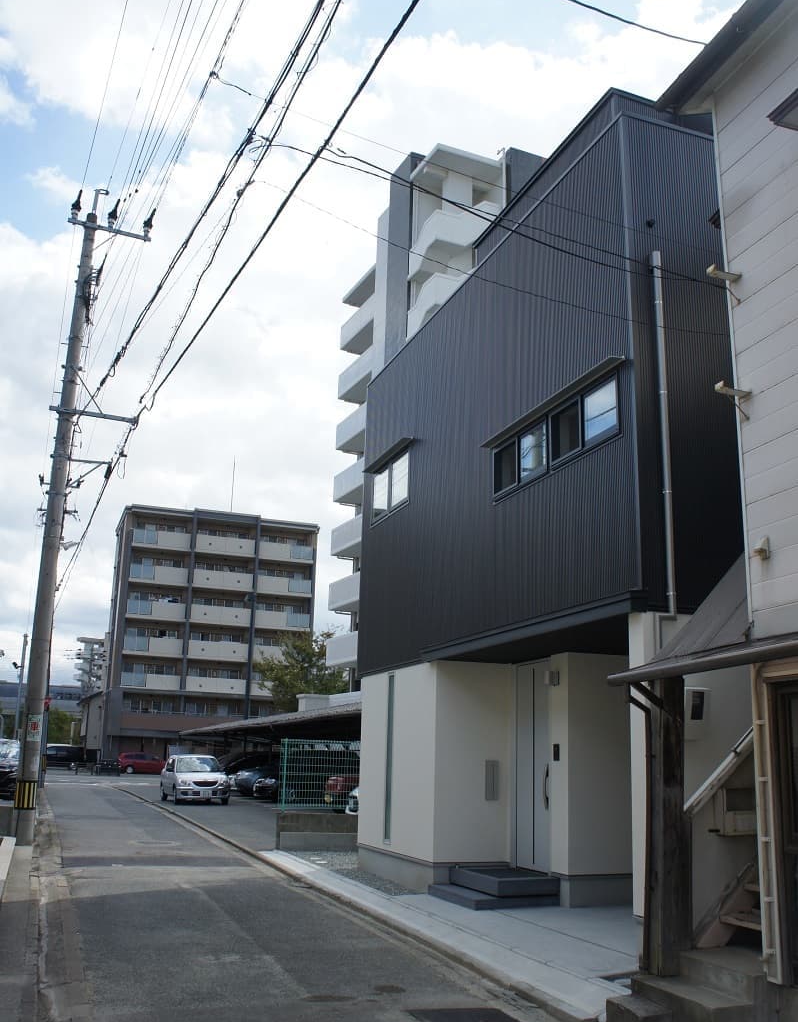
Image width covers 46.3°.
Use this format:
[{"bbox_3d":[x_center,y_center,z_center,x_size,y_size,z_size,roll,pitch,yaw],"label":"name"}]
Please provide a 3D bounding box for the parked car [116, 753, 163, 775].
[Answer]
[{"bbox_3d":[-17.521,17.510,64.706,3.950,1.520,1.690,7,-16,-18],"label":"parked car"}]

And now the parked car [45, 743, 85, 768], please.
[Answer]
[{"bbox_3d":[-24.352,17.330,65.702,4.600,1.800,1.720,7,-16,-18],"label":"parked car"}]

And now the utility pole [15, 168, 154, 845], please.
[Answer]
[{"bbox_3d":[-5.579,-0.399,16.399,1.700,12.100,0.450,7,-16,-19],"label":"utility pole"}]

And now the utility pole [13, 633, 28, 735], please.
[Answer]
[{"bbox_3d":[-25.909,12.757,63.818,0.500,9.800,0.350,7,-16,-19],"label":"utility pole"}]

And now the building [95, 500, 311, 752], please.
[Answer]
[{"bbox_3d":[-17.202,12.344,82.917,16.800,21.300,13.000,7,-16,-18],"label":"building"}]

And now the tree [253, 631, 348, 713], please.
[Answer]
[{"bbox_3d":[-6.102,11.998,56.788,5.600,9.000,5.400,7,-16,-19],"label":"tree"}]

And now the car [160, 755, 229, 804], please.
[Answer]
[{"bbox_3d":[-6.269,8.224,28.565,1.600,1.450,3.650,7,-16,-21],"label":"car"}]

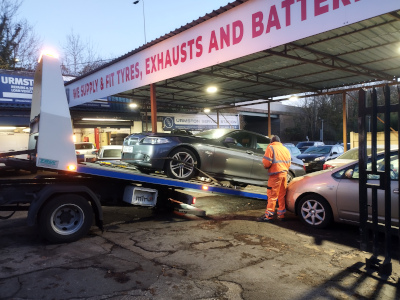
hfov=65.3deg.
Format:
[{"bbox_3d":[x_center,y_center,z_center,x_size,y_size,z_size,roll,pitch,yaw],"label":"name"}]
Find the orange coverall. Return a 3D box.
[{"bbox_3d":[1.501,0.598,6.120,0.560,1.510,0.440,-2,2,-33],"label":"orange coverall"}]

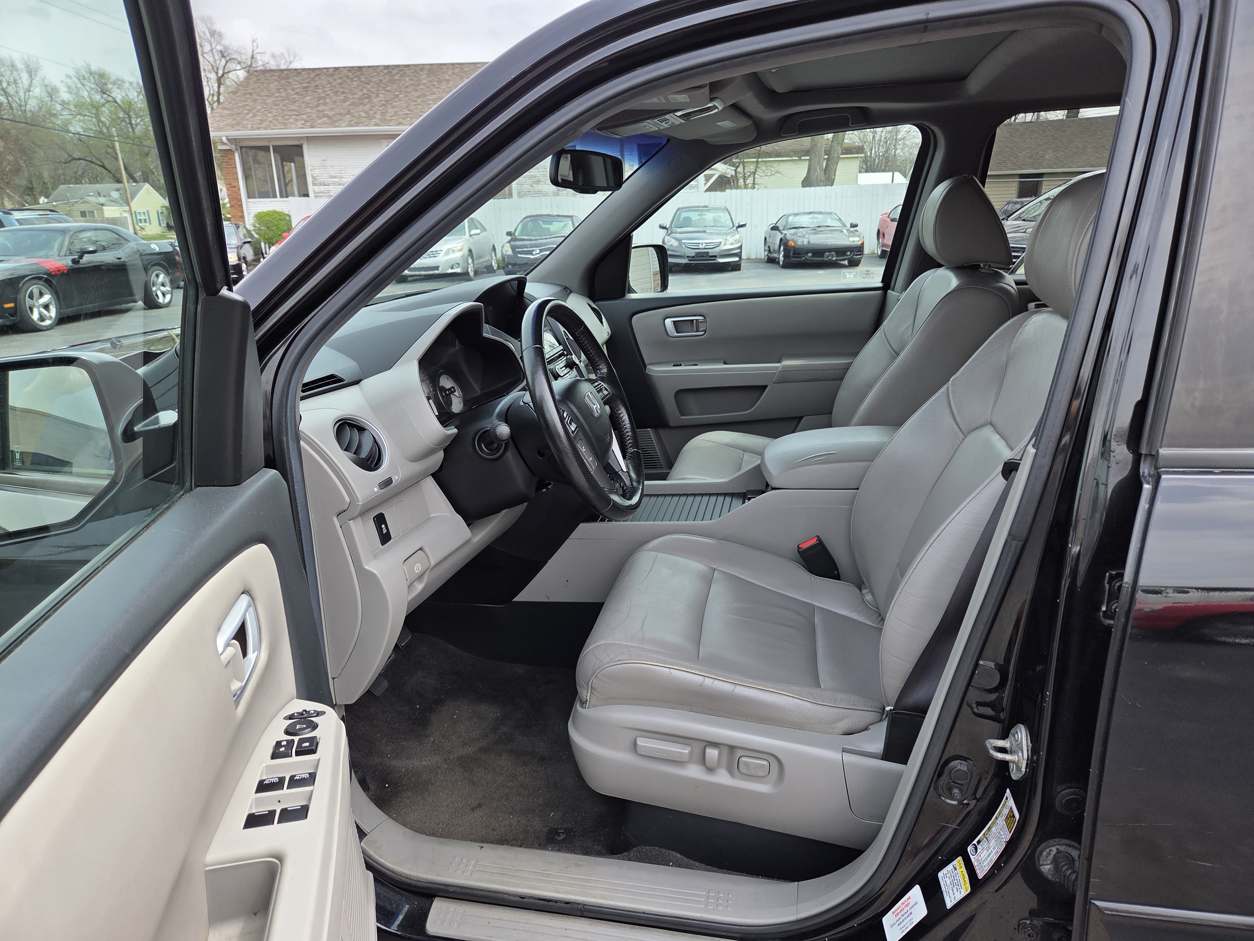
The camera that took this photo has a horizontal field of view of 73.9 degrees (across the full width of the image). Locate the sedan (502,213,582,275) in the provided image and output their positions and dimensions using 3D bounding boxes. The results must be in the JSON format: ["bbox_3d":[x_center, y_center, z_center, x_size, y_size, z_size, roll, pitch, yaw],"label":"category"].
[{"bbox_3d":[-1.850,-5.640,20.750,1.790,1.460,4.780,0,17,5],"label":"sedan"}]

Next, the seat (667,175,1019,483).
[{"bbox_3d":[0.480,-0.182,2.034,0.800,0.980,0.550,2,18,11],"label":"seat"}]

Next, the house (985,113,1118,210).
[{"bbox_3d":[16.993,-10.922,31.016,10.500,4.500,8.200,7,19,24],"label":"house"}]

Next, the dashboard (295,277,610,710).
[{"bbox_3d":[-0.418,-0.150,1.840,0.570,0.540,1.500,2,18,11],"label":"dashboard"}]

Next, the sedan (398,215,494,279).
[{"bbox_3d":[-4.190,-5.300,19.620,1.820,1.465,4.810,-1,17,2],"label":"sedan"}]

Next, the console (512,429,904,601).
[{"bbox_3d":[0.226,0.081,1.781,0.920,0.380,0.300,2,18,11],"label":"console"}]

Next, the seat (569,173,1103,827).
[{"bbox_3d":[0.353,0.035,1.343,0.820,0.980,0.550,2,18,11],"label":"seat"}]

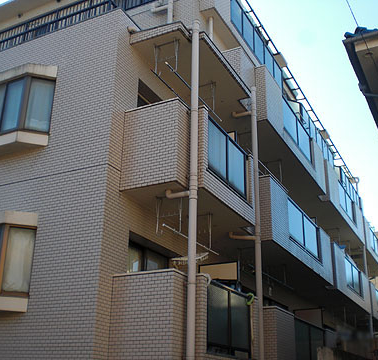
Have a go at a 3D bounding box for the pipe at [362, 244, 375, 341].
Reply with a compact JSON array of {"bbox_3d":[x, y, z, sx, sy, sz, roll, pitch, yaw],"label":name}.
[{"bbox_3d":[6.996,4.306,20.496,0.100,3.750,0.100,-10,-24,26],"label":"pipe"}]

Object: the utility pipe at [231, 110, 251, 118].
[{"bbox_3d":[1.093,-1.402,11.040,0.460,0.140,0.080,-10,-24,26],"label":"utility pipe"}]

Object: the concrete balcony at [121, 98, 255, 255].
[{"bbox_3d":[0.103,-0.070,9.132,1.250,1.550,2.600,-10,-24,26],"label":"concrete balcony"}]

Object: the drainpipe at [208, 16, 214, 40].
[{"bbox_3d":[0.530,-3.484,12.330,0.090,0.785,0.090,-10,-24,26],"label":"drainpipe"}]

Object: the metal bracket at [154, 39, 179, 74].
[{"bbox_3d":[-0.380,-2.066,8.856,0.480,0.610,0.090,-10,-24,26],"label":"metal bracket"}]

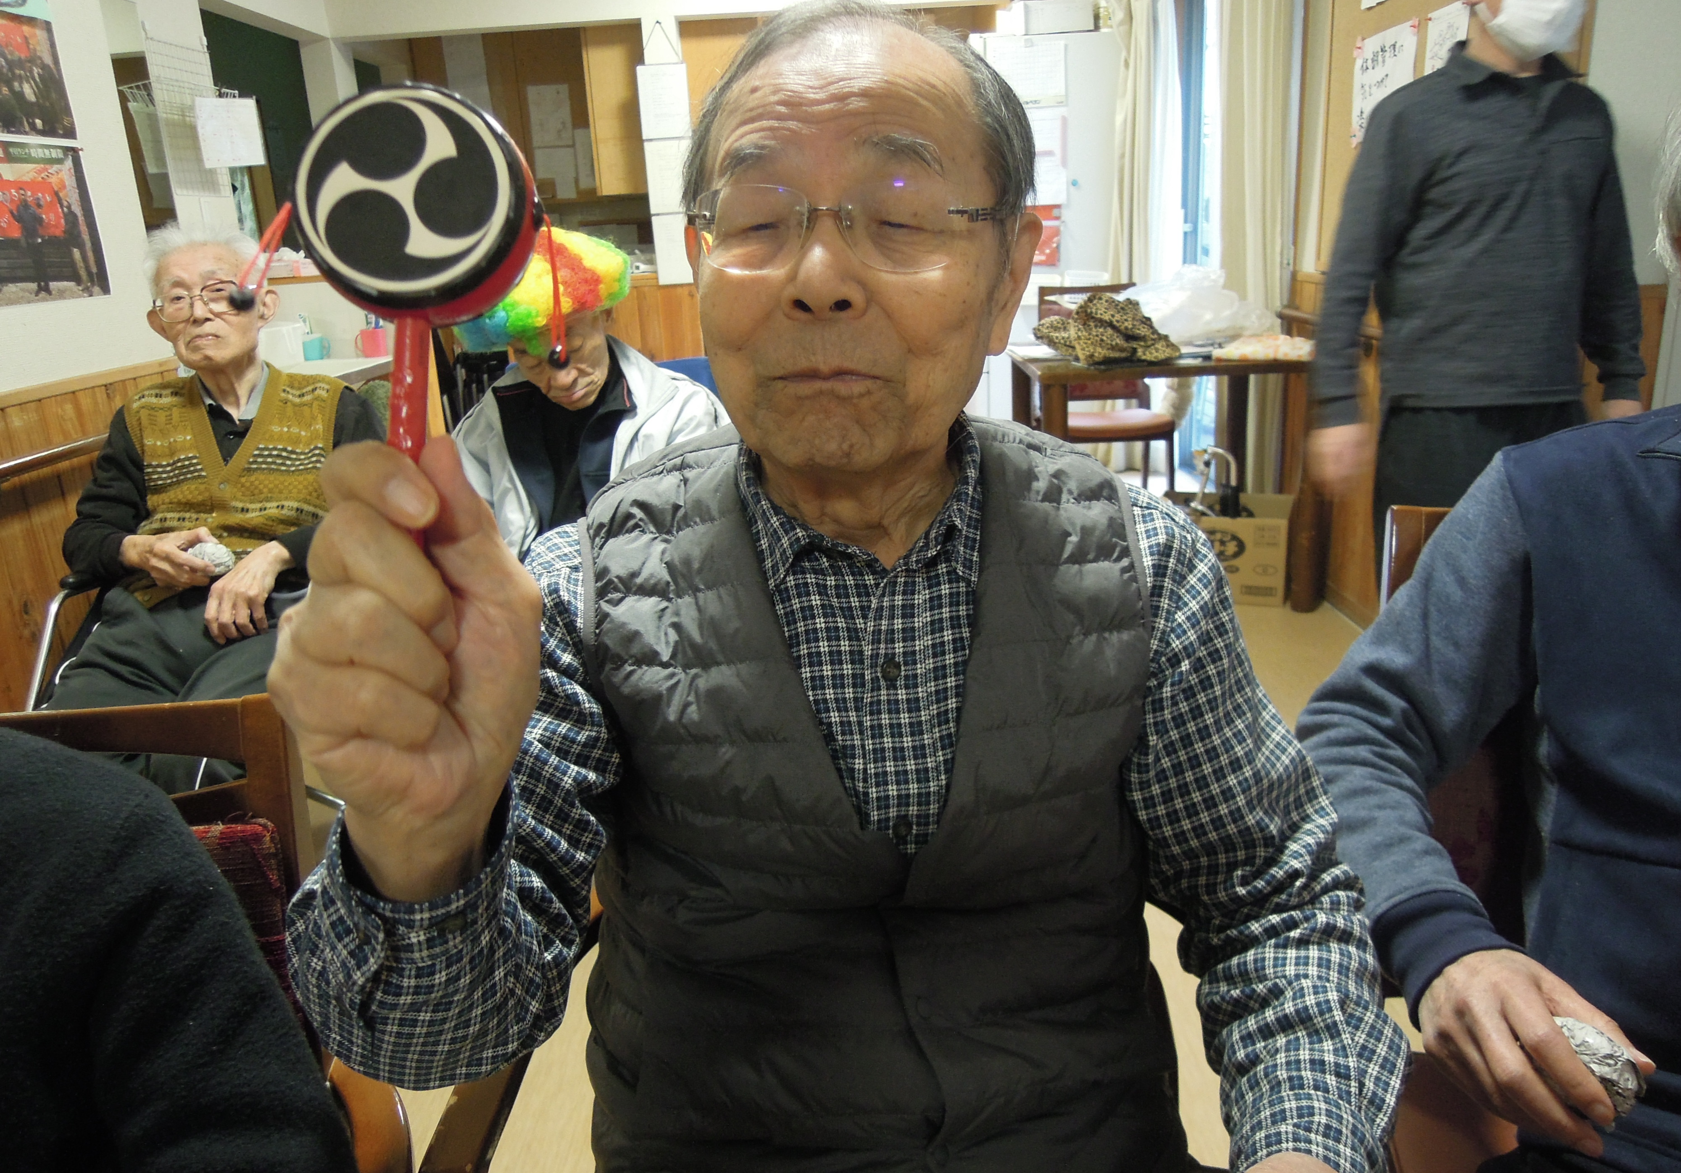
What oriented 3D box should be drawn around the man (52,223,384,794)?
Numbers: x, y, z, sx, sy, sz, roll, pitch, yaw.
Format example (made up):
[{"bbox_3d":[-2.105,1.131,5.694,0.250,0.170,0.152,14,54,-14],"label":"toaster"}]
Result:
[{"bbox_3d":[-0.898,0.054,1.776,0.530,1.170,0.850,-10,18,-21],"label":"man"}]

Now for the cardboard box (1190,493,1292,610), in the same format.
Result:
[{"bbox_3d":[1.170,-0.124,3.587,0.390,0.268,0.320,3,18,18],"label":"cardboard box"}]

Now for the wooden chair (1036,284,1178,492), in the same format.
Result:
[{"bbox_3d":[0.976,-0.648,4.330,0.450,0.866,0.520,-3,17,0],"label":"wooden chair"}]

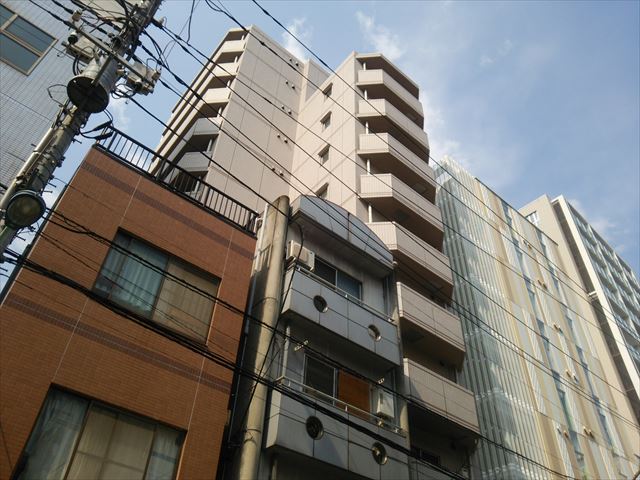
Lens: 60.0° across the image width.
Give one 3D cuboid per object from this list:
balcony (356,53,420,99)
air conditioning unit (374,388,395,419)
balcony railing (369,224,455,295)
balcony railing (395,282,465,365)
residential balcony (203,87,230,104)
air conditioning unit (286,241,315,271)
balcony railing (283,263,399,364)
[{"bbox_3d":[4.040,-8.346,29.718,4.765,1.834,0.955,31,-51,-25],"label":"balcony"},{"bbox_3d":[1.553,4.007,13.347,0.465,0.617,0.283,31,-51,-25],"label":"air conditioning unit"},{"bbox_3d":[3.553,0.762,20.796,4.765,1.452,0.955,31,-51,-25],"label":"balcony railing"},{"bbox_3d":[3.442,2.834,18.766,4.765,1.490,0.955,31,-51,-25],"label":"balcony railing"},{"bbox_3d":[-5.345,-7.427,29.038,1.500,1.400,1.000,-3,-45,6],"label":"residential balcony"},{"bbox_3d":[-0.519,0.474,14.494,0.748,0.583,0.293,31,-51,-25],"label":"air conditioning unit"},{"bbox_3d":[0.549,2.049,14.096,3.545,1.445,0.550,31,-51,-25],"label":"balcony railing"}]

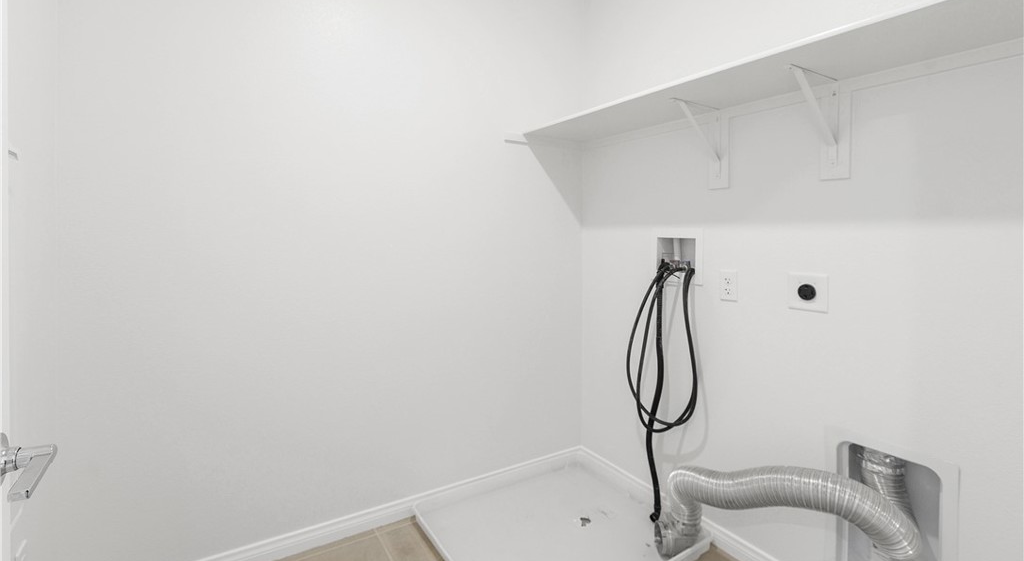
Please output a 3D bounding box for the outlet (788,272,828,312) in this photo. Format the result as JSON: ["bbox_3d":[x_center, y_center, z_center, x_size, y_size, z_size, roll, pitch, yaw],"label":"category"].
[{"bbox_3d":[0.969,0.040,1.487,0.013,0.119,0.119,-2,3,-33],"label":"outlet"}]

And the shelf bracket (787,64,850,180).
[{"bbox_3d":[0.897,-0.456,1.342,0.290,0.306,0.089,-2,3,-33],"label":"shelf bracket"}]

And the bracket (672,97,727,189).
[{"bbox_3d":[0.680,-0.491,1.663,0.301,0.302,0.089,-2,3,-33],"label":"bracket"}]

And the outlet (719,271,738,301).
[{"bbox_3d":[0.819,0.019,1.718,0.009,0.115,0.070,-2,3,-33],"label":"outlet"}]

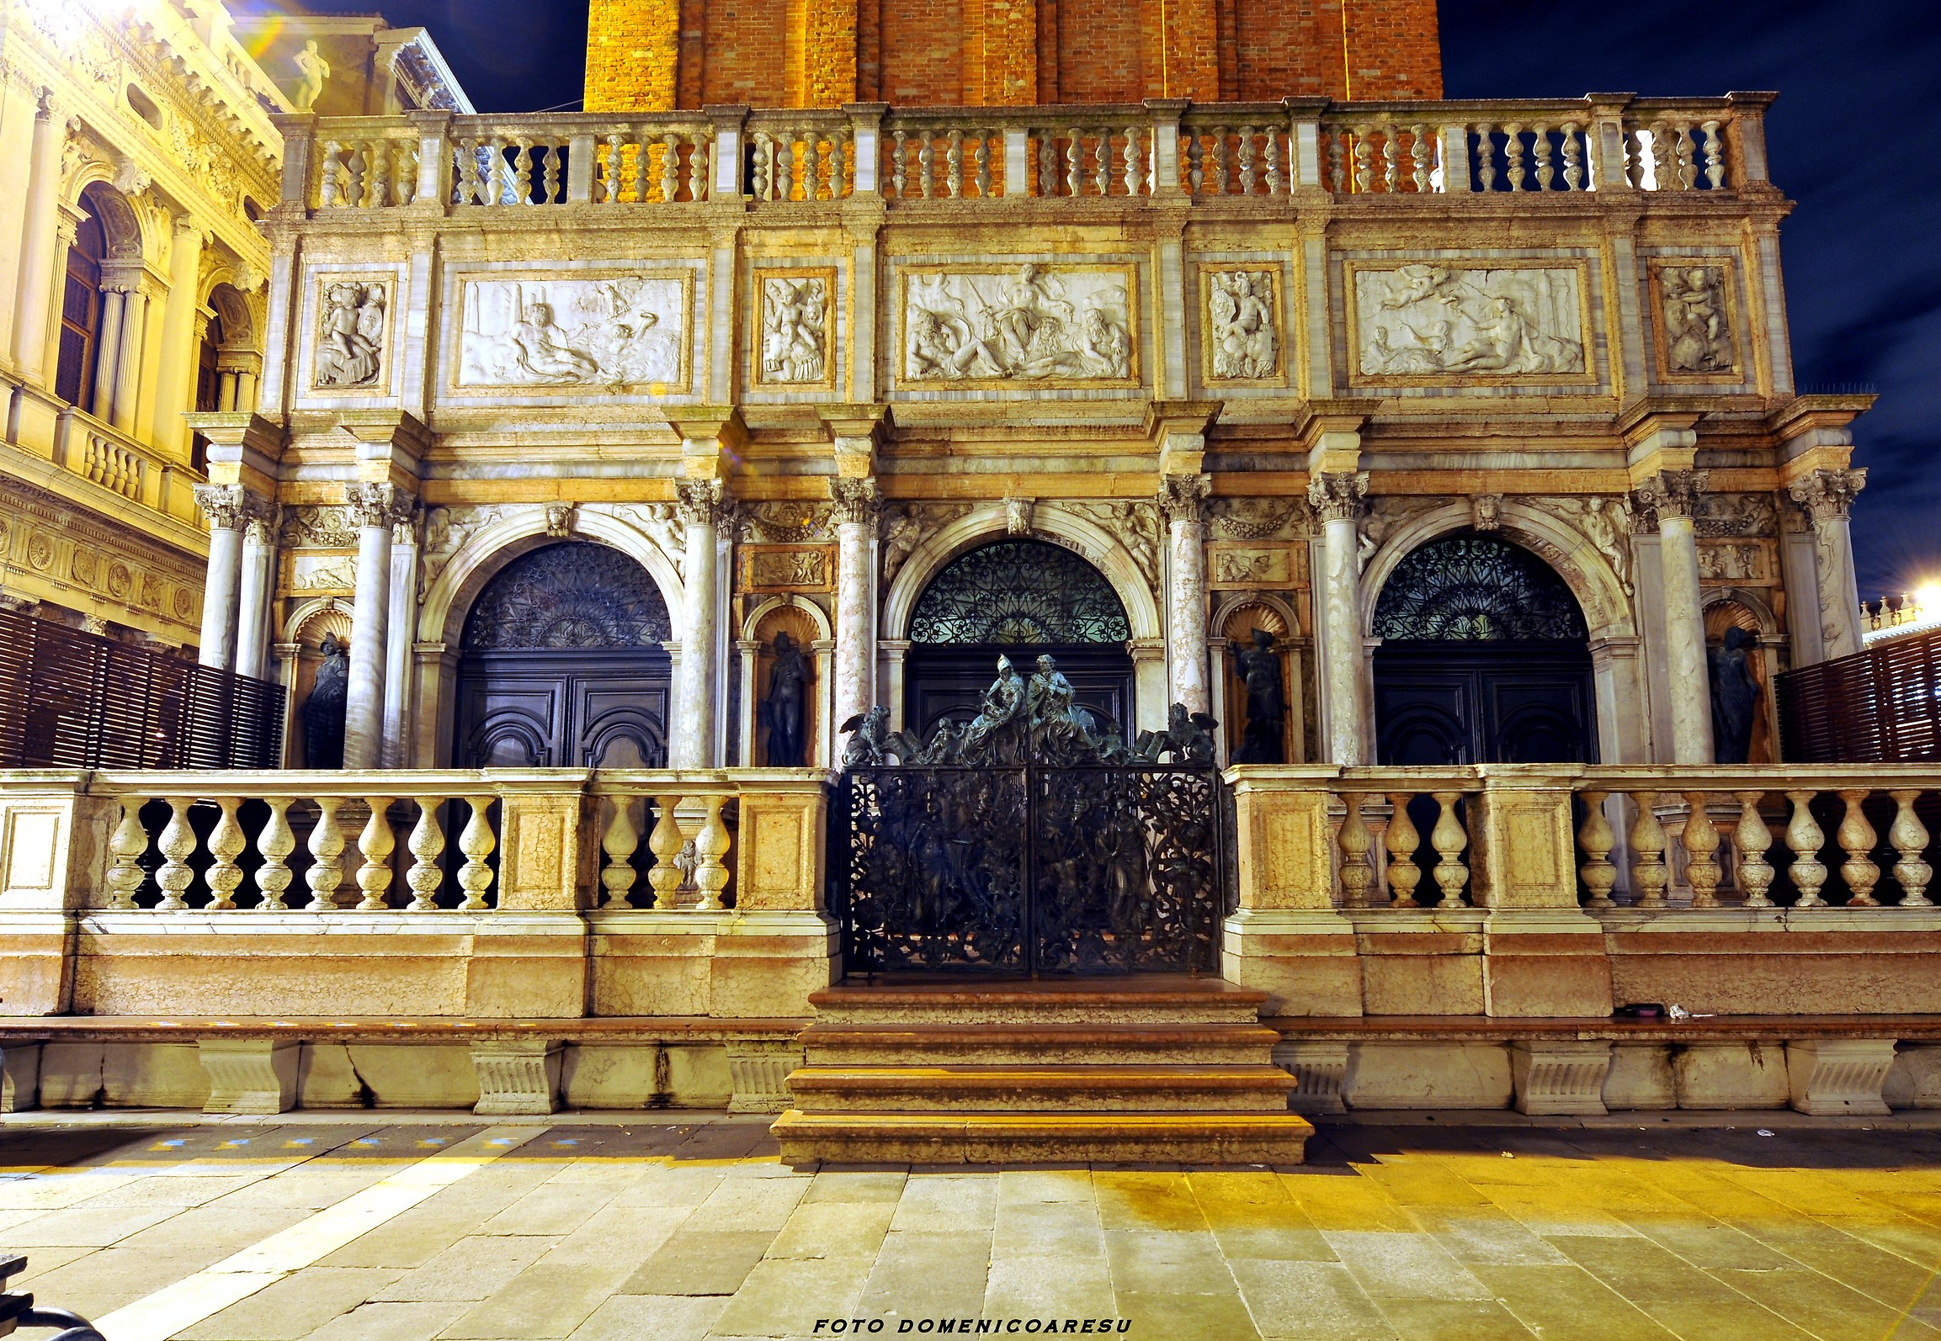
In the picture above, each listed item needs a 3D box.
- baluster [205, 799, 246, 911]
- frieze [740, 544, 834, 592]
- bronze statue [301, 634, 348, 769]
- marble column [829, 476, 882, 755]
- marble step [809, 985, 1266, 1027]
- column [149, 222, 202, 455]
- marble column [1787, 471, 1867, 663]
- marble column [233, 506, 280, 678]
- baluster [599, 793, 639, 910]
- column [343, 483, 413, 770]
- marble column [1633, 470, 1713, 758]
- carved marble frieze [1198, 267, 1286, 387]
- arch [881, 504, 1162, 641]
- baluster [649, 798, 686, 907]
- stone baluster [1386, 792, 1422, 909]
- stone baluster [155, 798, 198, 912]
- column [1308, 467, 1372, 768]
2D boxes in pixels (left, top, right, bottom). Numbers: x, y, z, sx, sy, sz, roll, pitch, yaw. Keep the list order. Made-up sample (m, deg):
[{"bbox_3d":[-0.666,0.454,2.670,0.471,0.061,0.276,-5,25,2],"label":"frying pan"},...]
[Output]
[{"bbox_3d":[-4.382,1.082,7.912,0.220,0.658,0.220,0,-9,2],"label":"baluster"},{"bbox_3d":[-1.831,-1.012,13.453,0.971,0.485,0.120,0,-9,1],"label":"frieze"},{"bbox_3d":[-6.149,0.371,12.866,0.503,1.445,0.420,0,-9,1],"label":"bronze statue"},{"bbox_3d":[-1.056,-0.253,12.303,0.470,3.013,0.470,0,-9,1],"label":"marble column"},{"bbox_3d":[0.379,1.944,7.823,2.582,0.174,0.500,0,-9,1],"label":"marble step"},{"bbox_3d":[-14.196,-6.026,24.163,0.660,4.470,0.660,0,-9,-1],"label":"column"},{"bbox_3d":[8.212,-0.298,12.662,0.460,3.152,0.460,0,-9,1],"label":"marble column"},{"bbox_3d":[-7.251,-0.146,13.458,0.420,3.152,0.300,0,-9,1],"label":"marble column"},{"bbox_3d":[-2.097,1.072,8.013,0.222,0.685,0.222,0,-9,1],"label":"baluster"},{"bbox_3d":[-5.498,-0.202,12.300,0.480,2.975,0.480,0,-9,1],"label":"column"},{"bbox_3d":[6.724,-0.290,12.612,0.540,3.160,0.540,0,-9,1],"label":"marble column"},{"bbox_3d":[2.659,-3.372,13.218,0.817,1.276,0.140,0,-9,1],"label":"carved marble frieze"},{"bbox_3d":[0.485,-0.903,13.017,2.653,1.320,0.420,0,-9,1],"label":"arch"},{"bbox_3d":[-1.704,1.019,7.552,0.194,0.628,0.194,0,-9,1],"label":"baluster"},{"bbox_3d":[2.484,1.038,7.725,0.220,0.660,0.220,0,-9,2],"label":"stone baluster"},{"bbox_3d":[-5.115,1.182,8.665,0.222,0.718,0.222,0,-9,1],"label":"stone baluster"},{"bbox_3d":[3.382,-0.278,12.122,0.480,3.004,0.480,0,-9,1],"label":"column"}]

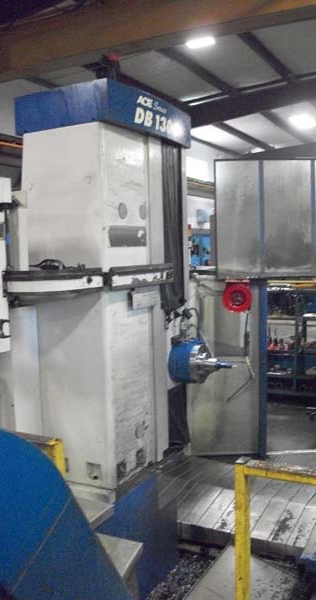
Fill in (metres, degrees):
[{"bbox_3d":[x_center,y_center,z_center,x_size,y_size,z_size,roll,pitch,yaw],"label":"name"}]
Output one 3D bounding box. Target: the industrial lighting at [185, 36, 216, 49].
[{"bbox_3d":[0.713,-4.317,9.300,0.470,0.090,0.270,1,6,29],"label":"industrial lighting"}]

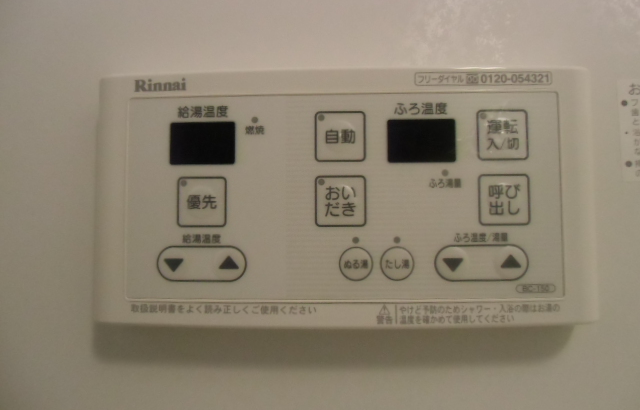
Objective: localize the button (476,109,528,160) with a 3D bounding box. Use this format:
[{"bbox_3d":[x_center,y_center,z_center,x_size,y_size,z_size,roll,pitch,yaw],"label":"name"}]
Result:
[{"bbox_3d":[0.073,-0.028,0.177,0.020,0.020,0.003,0,-3,2],"label":"button"}]

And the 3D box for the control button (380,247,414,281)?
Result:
[{"bbox_3d":[0.031,0.023,0.176,0.013,0.013,0.003,0,-3,2],"label":"control button"}]

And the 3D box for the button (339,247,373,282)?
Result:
[{"bbox_3d":[0.014,0.023,0.176,0.013,0.013,0.003,0,-3,2],"label":"button"}]

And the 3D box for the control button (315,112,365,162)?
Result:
[{"bbox_3d":[0.008,-0.028,0.179,0.020,0.020,0.003,0,-3,2],"label":"control button"}]

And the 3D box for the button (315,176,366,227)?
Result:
[{"bbox_3d":[0.008,-0.002,0.178,0.020,0.020,0.003,0,-3,2],"label":"button"}]

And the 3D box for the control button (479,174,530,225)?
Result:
[{"bbox_3d":[0.073,-0.002,0.176,0.020,0.020,0.003,0,-3,2],"label":"control button"}]

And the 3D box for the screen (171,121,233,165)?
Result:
[{"bbox_3d":[-0.048,-0.025,0.181,0.027,0.017,0.003,0,-3,2],"label":"screen"}]

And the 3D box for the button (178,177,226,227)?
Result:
[{"bbox_3d":[-0.048,-0.001,0.180,0.020,0.020,0.003,0,-3,2],"label":"button"}]

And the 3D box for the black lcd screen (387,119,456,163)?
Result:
[{"bbox_3d":[0.041,-0.026,0.178,0.027,0.017,0.003,0,-3,2],"label":"black lcd screen"}]

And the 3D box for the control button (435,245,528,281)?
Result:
[{"bbox_3d":[0.064,0.023,0.174,0.036,0.014,0.003,-1,-3,1],"label":"control button"}]

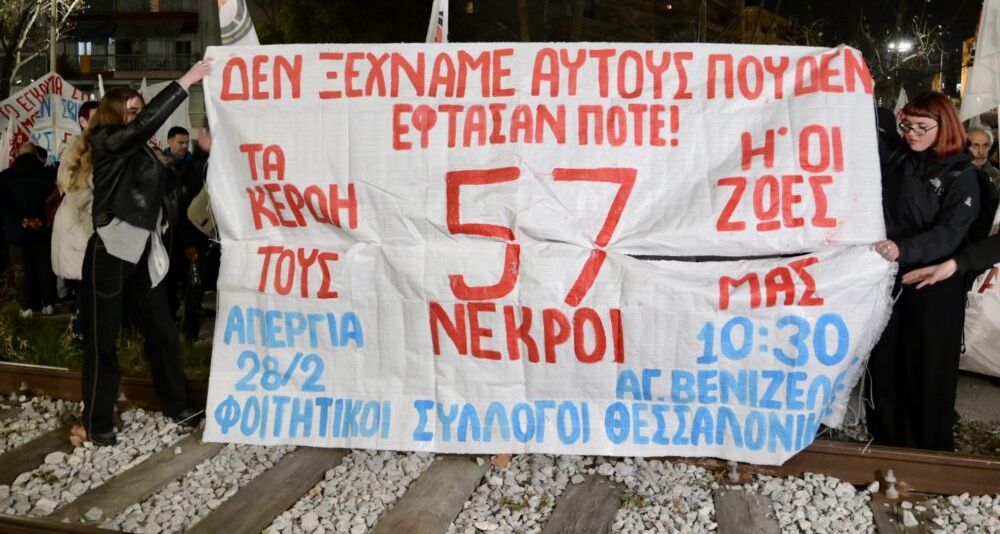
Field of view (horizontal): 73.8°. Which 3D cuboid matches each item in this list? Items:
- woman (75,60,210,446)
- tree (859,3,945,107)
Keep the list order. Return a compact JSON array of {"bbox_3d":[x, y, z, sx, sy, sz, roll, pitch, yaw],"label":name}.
[{"bbox_3d":[-1.740,-0.050,3.270,0.630,1.850,0.500,1,6,9],"label":"woman"},{"bbox_3d":[7.230,-2.250,12.000,1.600,4.700,1.500,0,5,0],"label":"tree"}]

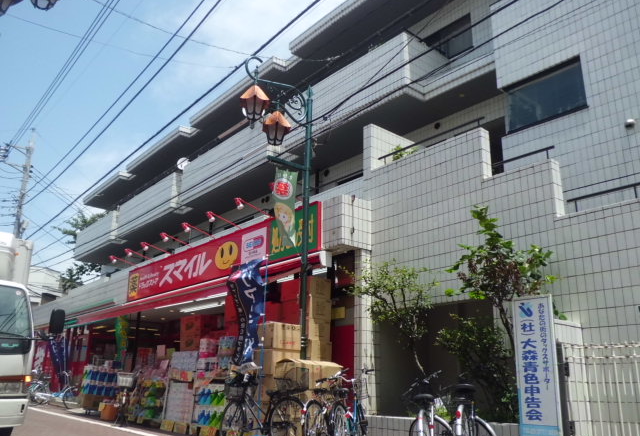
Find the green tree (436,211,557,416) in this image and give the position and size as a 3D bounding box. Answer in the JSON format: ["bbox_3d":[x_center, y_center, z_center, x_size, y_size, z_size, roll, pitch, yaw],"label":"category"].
[{"bbox_3d":[2.011,1.053,6.612,1.050,2.428,1.263,13,-20,-36],"label":"green tree"}]

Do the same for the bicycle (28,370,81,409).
[{"bbox_3d":[-7.752,5.051,16.850,1.720,1.040,0.550,-4,-17,17],"label":"bicycle"}]

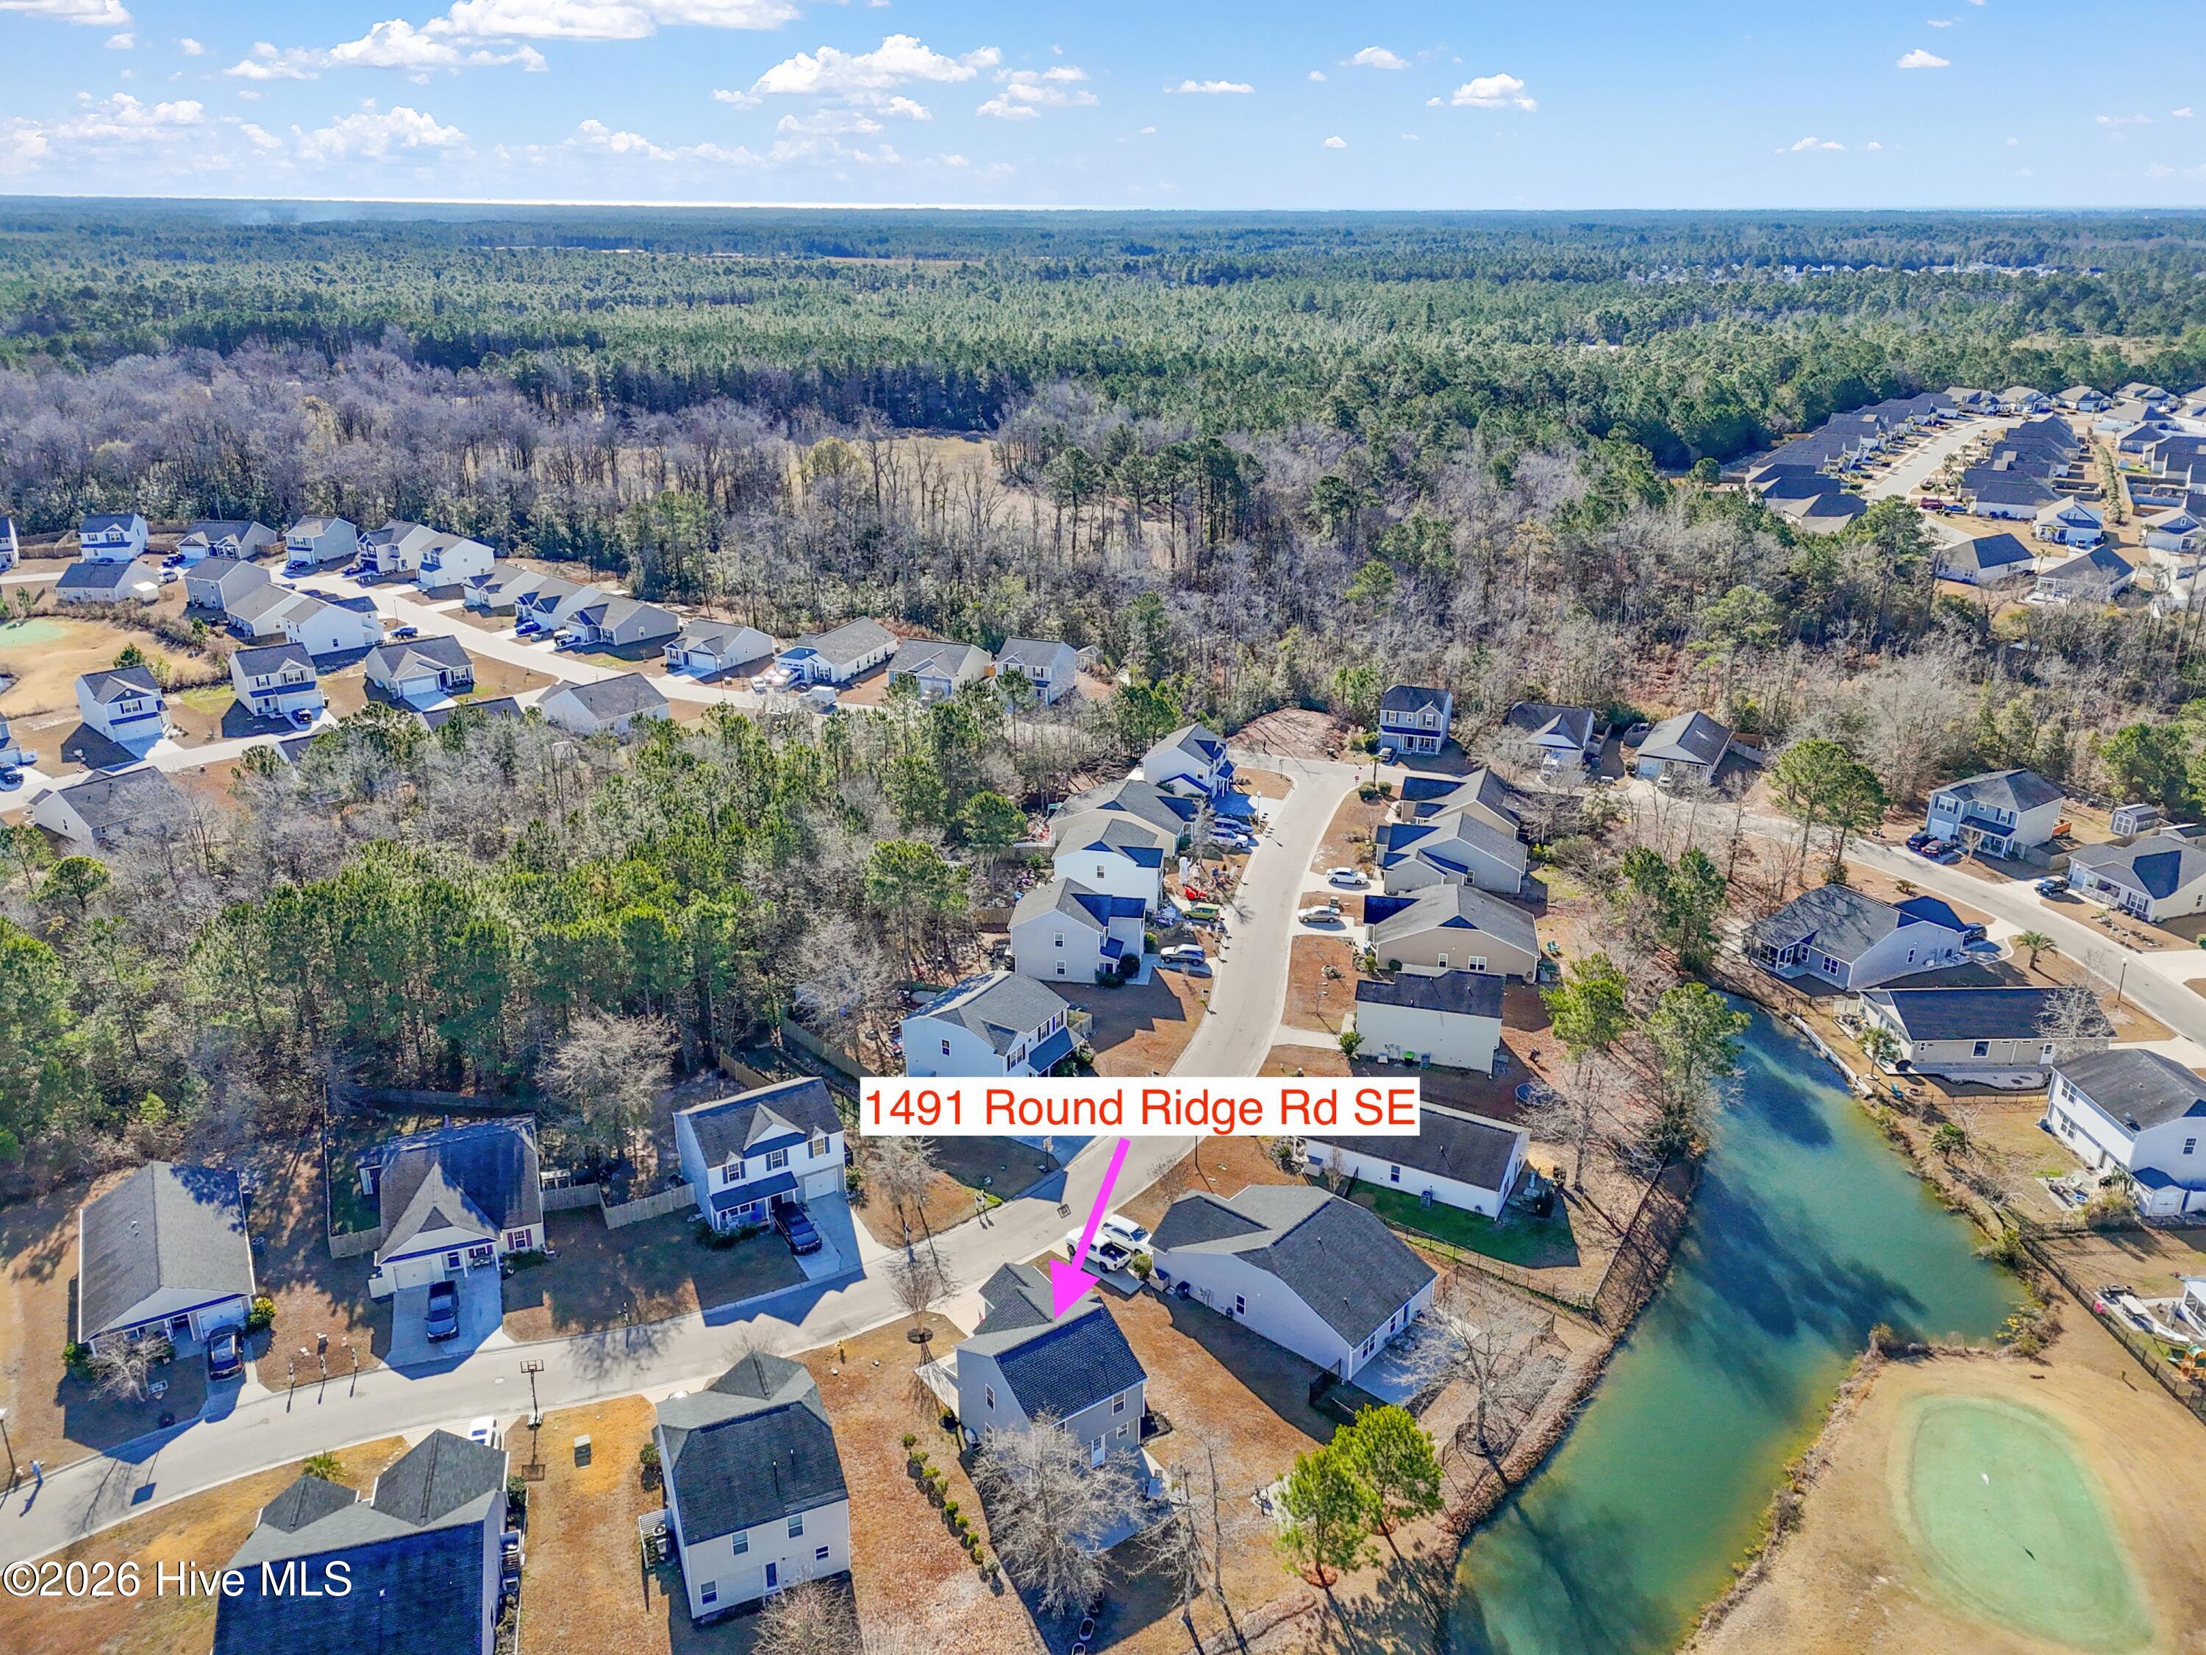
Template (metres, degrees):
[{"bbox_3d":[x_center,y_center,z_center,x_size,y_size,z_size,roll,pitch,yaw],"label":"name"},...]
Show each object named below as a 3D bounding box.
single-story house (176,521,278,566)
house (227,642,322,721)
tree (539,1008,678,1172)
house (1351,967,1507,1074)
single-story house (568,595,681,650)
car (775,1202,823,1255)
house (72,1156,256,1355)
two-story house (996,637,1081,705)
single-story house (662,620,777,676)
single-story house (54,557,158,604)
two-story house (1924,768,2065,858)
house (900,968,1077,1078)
[{"bbox_3d":[-193.825,-64.183,338.521,13.455,6.195,17.134,0,22,-1],"label":"single-story house"},{"bbox_3d":[-128.698,-23.753,237.954,9.680,8.325,12.971,-15,27,-34],"label":"house"},{"bbox_3d":[-40.536,21.471,125.062,11.000,13.000,11.000,-8,24,-19],"label":"tree"},{"bbox_3d":[30.390,16.520,141.610,12.770,7.800,8.870,6,23,13],"label":"house"},{"bbox_3d":[-86.805,-38.023,276.281,12.874,6.147,15.294,18,28,36],"label":"single-story house"},{"bbox_3d":[-23.163,30.174,115.995,1.950,1.750,4.850,-12,25,-27],"label":"car"},{"bbox_3d":[-67.300,30.470,109.810,10.290,5.100,16.570,-13,26,-29],"label":"house"},{"bbox_3d":[-10.539,-25.497,242.761,9.200,8.400,10.600,8,24,19],"label":"two-story house"},{"bbox_3d":[-66.725,-32.063,264.882,12.400,5.800,15.000,12,25,26],"label":"single-story house"},{"bbox_3d":[-194.844,-48.570,299.916,12.400,6.000,13.000,2,22,5],"label":"single-story house"},{"bbox_3d":[108.820,-2.520,186.540,12.700,7.840,9.350,-13,26,-30],"label":"two-story house"},{"bbox_3d":[-9.490,18.050,134.140,12.400,7.800,10.250,13,26,29],"label":"house"}]

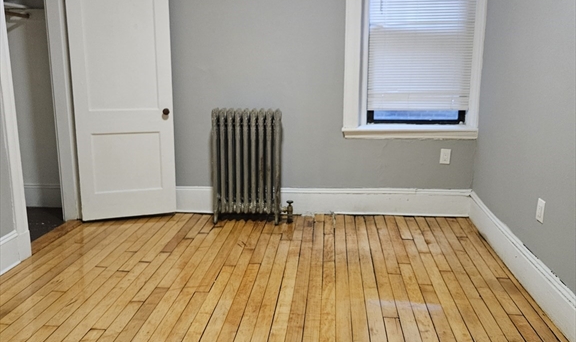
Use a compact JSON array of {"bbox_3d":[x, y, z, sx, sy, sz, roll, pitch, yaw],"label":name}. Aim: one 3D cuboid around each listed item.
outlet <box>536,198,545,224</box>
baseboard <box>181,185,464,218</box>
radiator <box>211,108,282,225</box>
[{"bbox_3d":[1.388,0.220,2.807,0.008,0.120,0.080,1,13,5],"label":"outlet"},{"bbox_3d":[0.153,0.258,4.338,2.723,0.234,0.022,1,13,5],"label":"baseboard"},{"bbox_3d":[-0.312,-0.042,4.121,0.544,0.917,0.238,1,13,5],"label":"radiator"}]

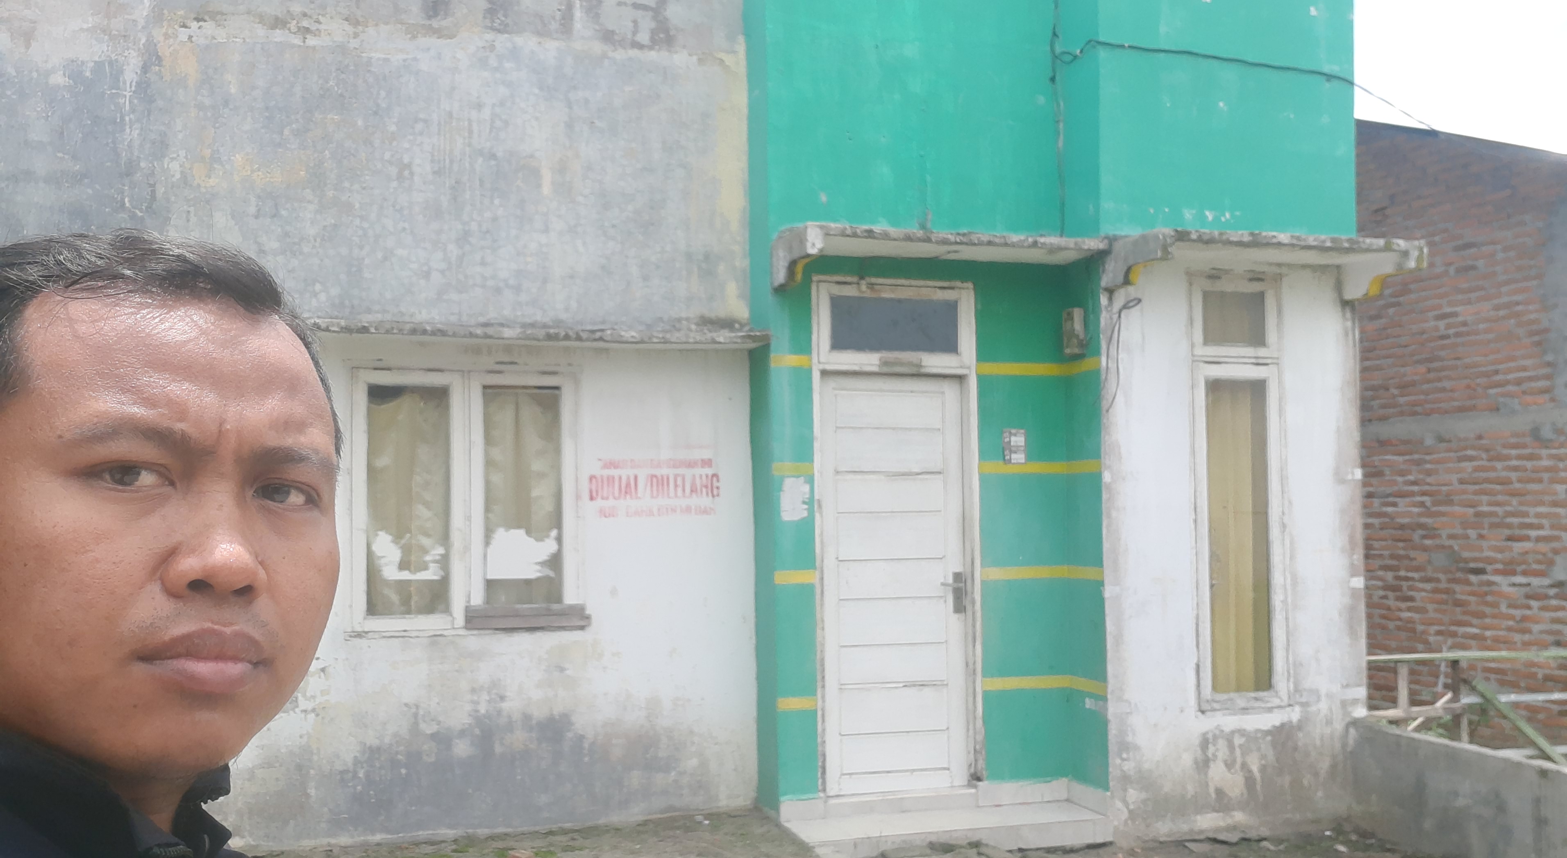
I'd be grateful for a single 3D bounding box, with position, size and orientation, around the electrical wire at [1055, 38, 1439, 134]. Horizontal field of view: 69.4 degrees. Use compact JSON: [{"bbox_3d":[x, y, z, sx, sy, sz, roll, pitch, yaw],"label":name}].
[{"bbox_3d":[2.534,-1.768,6.021,2.129,0.350,0.387,0,-2,-15],"label":"electrical wire"}]

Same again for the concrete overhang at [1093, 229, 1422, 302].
[{"bbox_3d":[2.348,-0.793,5.528,1.510,0.212,0.493,0,-2,-15],"label":"concrete overhang"}]

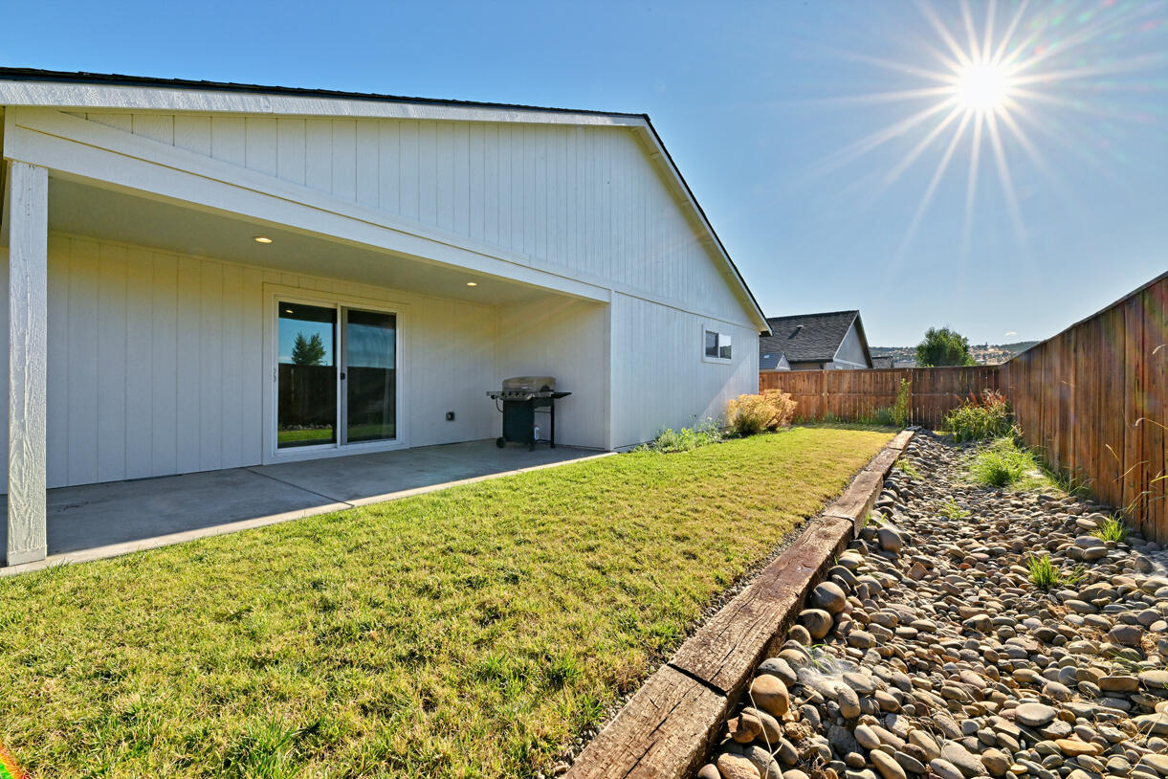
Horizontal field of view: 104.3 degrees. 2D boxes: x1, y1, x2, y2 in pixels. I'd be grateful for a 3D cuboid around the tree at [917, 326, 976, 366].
[{"bbox_3d":[25.476,-1.616,32.000,3.700,5.732,3.700,0,0,0],"label":"tree"}]

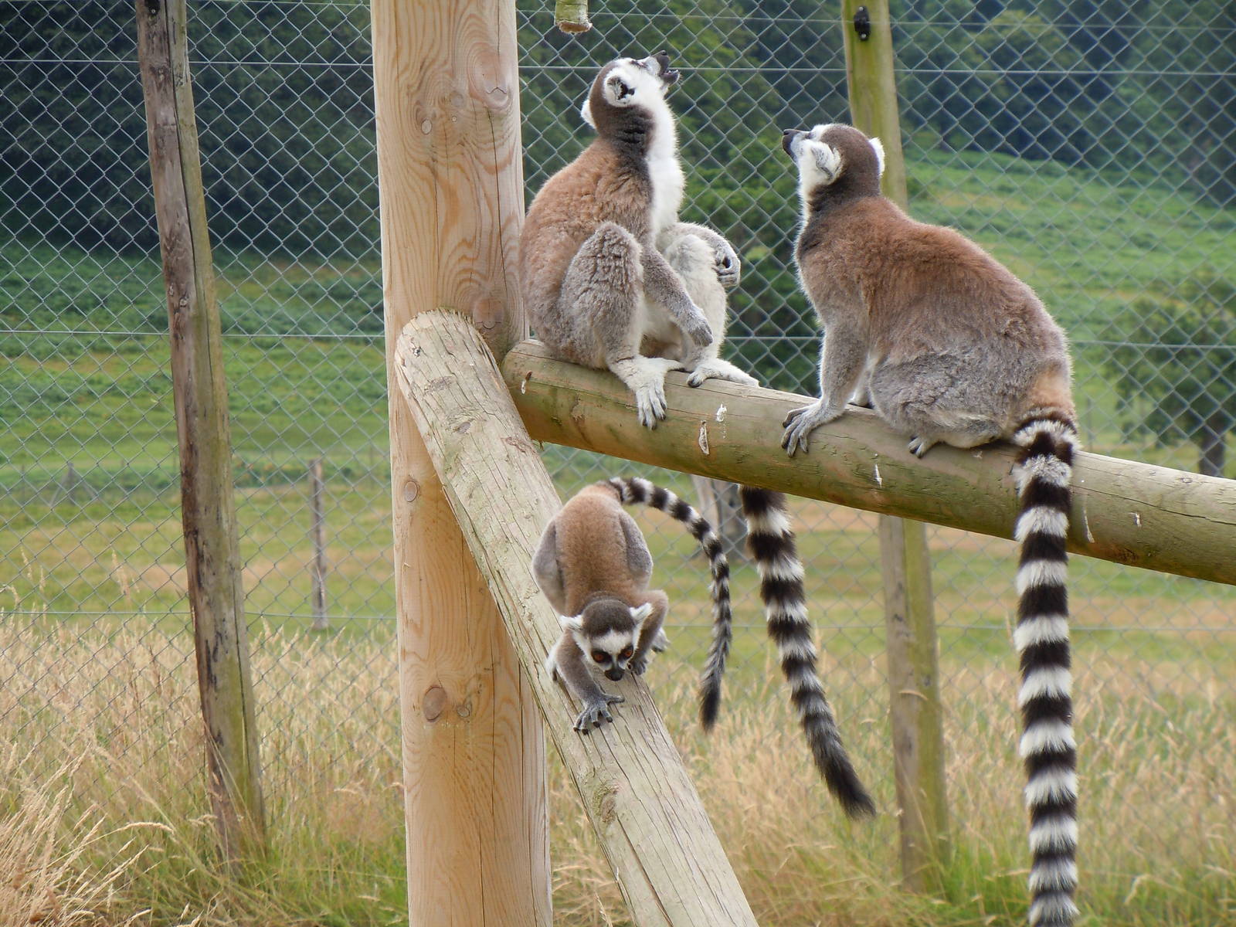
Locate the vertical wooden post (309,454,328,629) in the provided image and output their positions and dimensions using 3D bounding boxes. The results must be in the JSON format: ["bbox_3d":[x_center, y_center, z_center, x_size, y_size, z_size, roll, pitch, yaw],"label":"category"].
[{"bbox_3d":[-2.072,0.555,43.000,0.092,1.210,0.092,-2,0,0],"label":"vertical wooden post"}]

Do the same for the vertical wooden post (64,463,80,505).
[{"bbox_3d":[-15.821,0.574,180.000,0.160,1.250,0.160,-2,0,0],"label":"vertical wooden post"}]

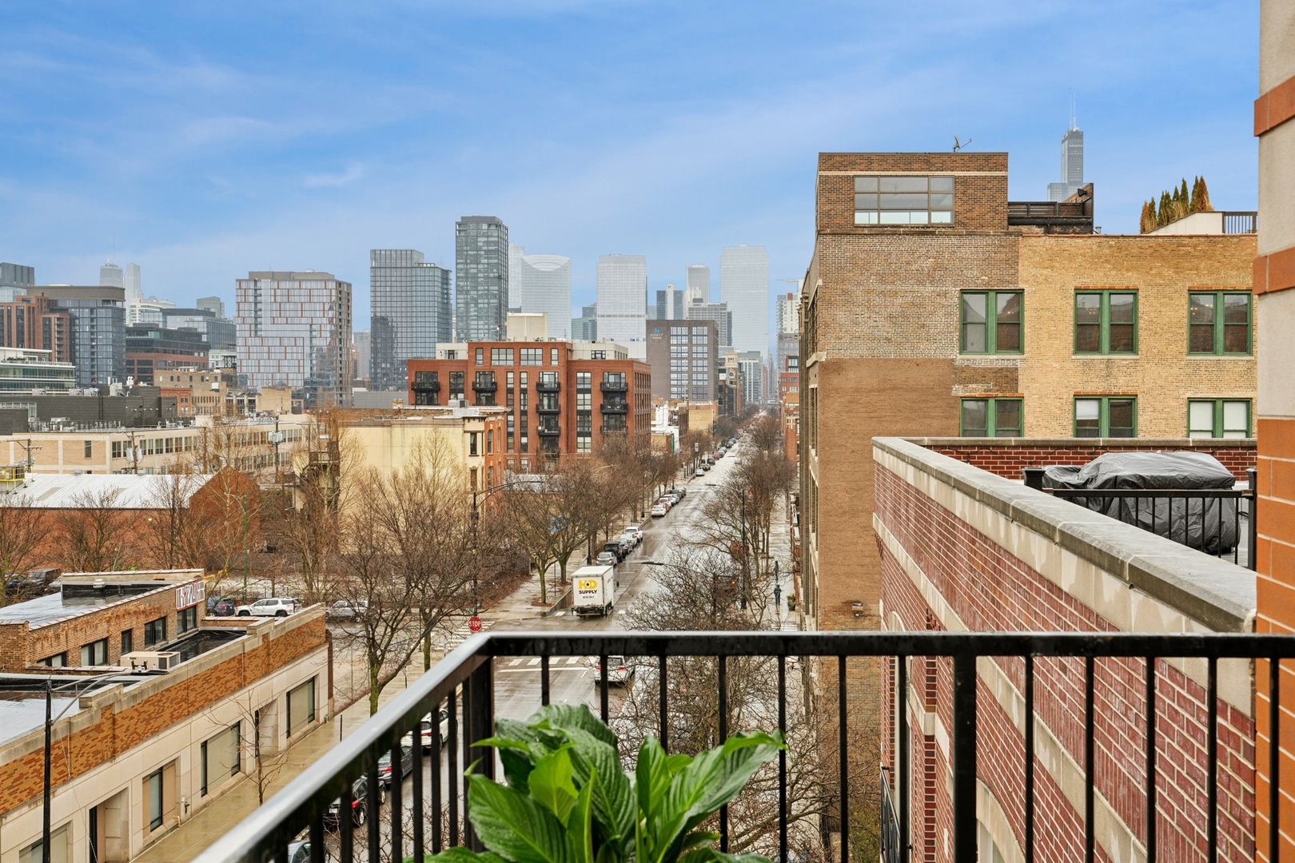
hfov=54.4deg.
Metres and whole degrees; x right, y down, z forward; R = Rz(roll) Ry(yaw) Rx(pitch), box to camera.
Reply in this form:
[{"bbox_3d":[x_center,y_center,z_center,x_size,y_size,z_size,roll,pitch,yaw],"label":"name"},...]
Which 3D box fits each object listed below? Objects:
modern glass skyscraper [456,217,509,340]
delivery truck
[{"bbox_3d":[-118.935,-81.830,903.378,32.000,145.000,28.000,0,2,6],"label":"modern glass skyscraper"},{"bbox_3d":[-4.228,12.635,101.291,2.480,3.200,7.400,0,2,6],"label":"delivery truck"}]

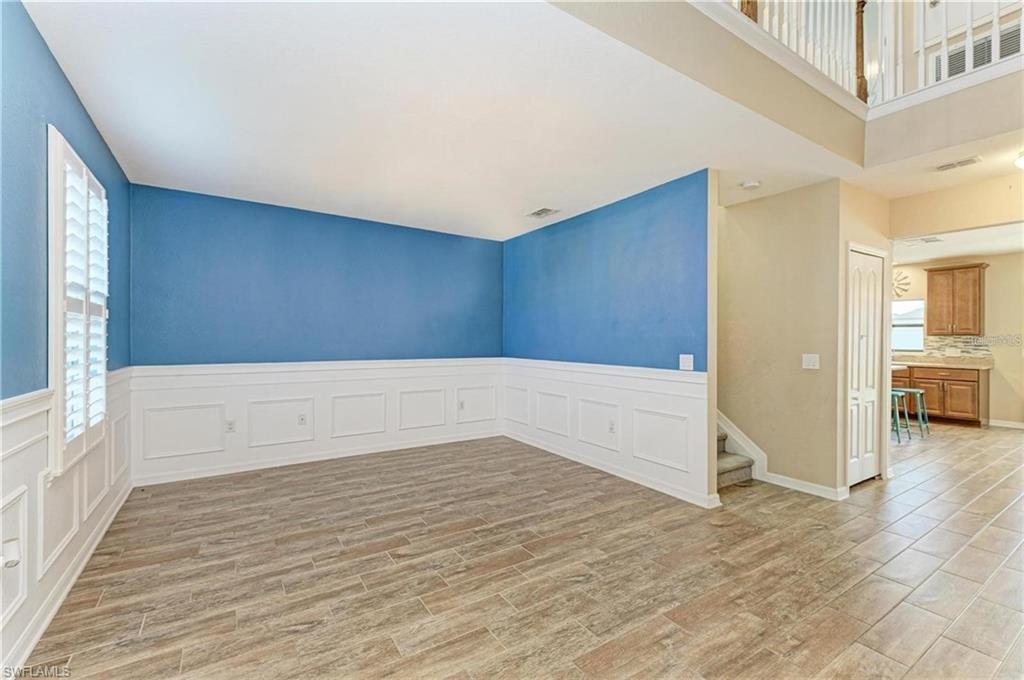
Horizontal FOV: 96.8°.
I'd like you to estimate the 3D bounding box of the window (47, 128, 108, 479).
[{"bbox_3d":[-2.326,-0.169,2.450,0.075,1.555,0.910,0,0,-32],"label":"window"}]

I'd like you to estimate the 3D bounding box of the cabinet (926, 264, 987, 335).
[{"bbox_3d":[6.890,-0.603,7.043,0.360,1.040,0.660,0,0,-32],"label":"cabinet"}]

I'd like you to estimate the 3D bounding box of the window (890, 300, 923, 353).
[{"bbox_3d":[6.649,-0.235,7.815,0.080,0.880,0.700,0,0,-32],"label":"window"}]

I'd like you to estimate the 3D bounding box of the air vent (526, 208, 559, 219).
[{"bbox_3d":[0.325,-1.321,4.754,0.200,0.020,0.330,0,0,-32],"label":"air vent"}]

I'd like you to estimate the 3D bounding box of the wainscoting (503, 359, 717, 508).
[{"bbox_3d":[0.728,0.768,4.804,0.045,1.043,3.050,0,0,-32],"label":"wainscoting"}]

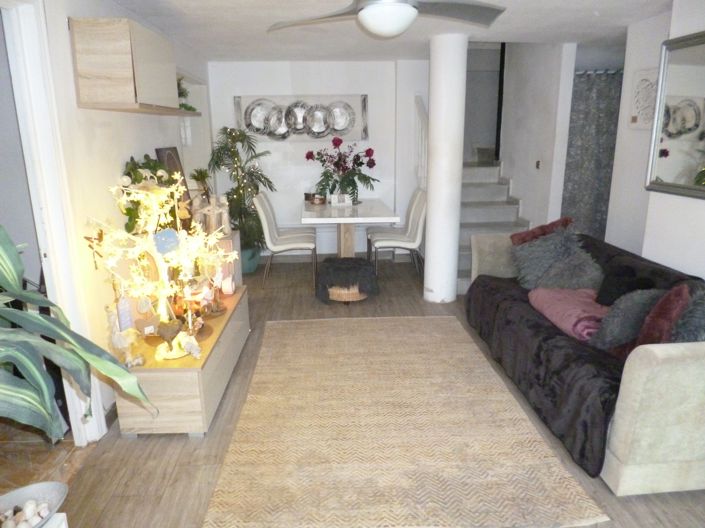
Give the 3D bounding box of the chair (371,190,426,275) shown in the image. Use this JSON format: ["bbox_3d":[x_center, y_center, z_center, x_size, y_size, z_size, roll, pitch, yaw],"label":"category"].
[{"bbox_3d":[0.515,-0.287,5.176,0.589,0.927,0.459,-1,15,-2],"label":"chair"}]

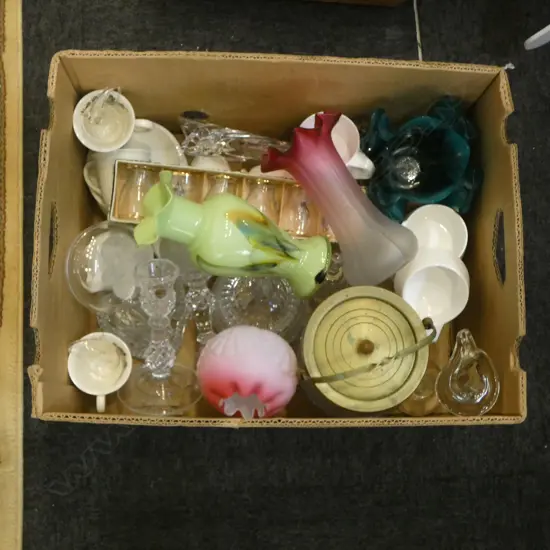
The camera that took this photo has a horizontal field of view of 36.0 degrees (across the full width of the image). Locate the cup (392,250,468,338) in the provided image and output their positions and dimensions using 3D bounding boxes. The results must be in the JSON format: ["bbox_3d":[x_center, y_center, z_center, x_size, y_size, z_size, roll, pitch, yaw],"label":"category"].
[{"bbox_3d":[0.195,0.022,1.040,0.080,0.068,0.099,7,110,2],"label":"cup"}]

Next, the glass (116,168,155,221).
[{"bbox_3d":[-0.165,-0.097,1.000,0.044,0.044,0.058,6,90,-3],"label":"glass"}]

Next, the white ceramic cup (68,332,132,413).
[{"bbox_3d":[-0.213,0.122,1.052,0.077,0.068,0.096,-1,81,-5],"label":"white ceramic cup"}]

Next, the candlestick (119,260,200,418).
[{"bbox_3d":[-0.137,0.067,1.006,0.105,0.105,0.168,2,118,-1],"label":"candlestick"}]

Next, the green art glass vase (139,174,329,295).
[{"bbox_3d":[-0.044,-0.043,0.940,0.213,0.089,0.089,19,79,-1],"label":"green art glass vase"}]

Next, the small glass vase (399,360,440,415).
[{"bbox_3d":[0.183,0.145,1.065,0.055,0.078,0.055,2,72,-3],"label":"small glass vase"}]

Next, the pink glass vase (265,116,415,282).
[{"bbox_3d":[0.075,-0.080,0.953,0.102,0.102,0.200,-37,102,-9],"label":"pink glass vase"}]

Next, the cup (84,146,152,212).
[{"bbox_3d":[-0.198,-0.121,1.070,0.088,0.077,0.068,2,99,0],"label":"cup"}]

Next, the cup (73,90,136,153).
[{"bbox_3d":[-0.206,-0.189,1.079,0.096,0.068,0.077,4,91,-8],"label":"cup"}]

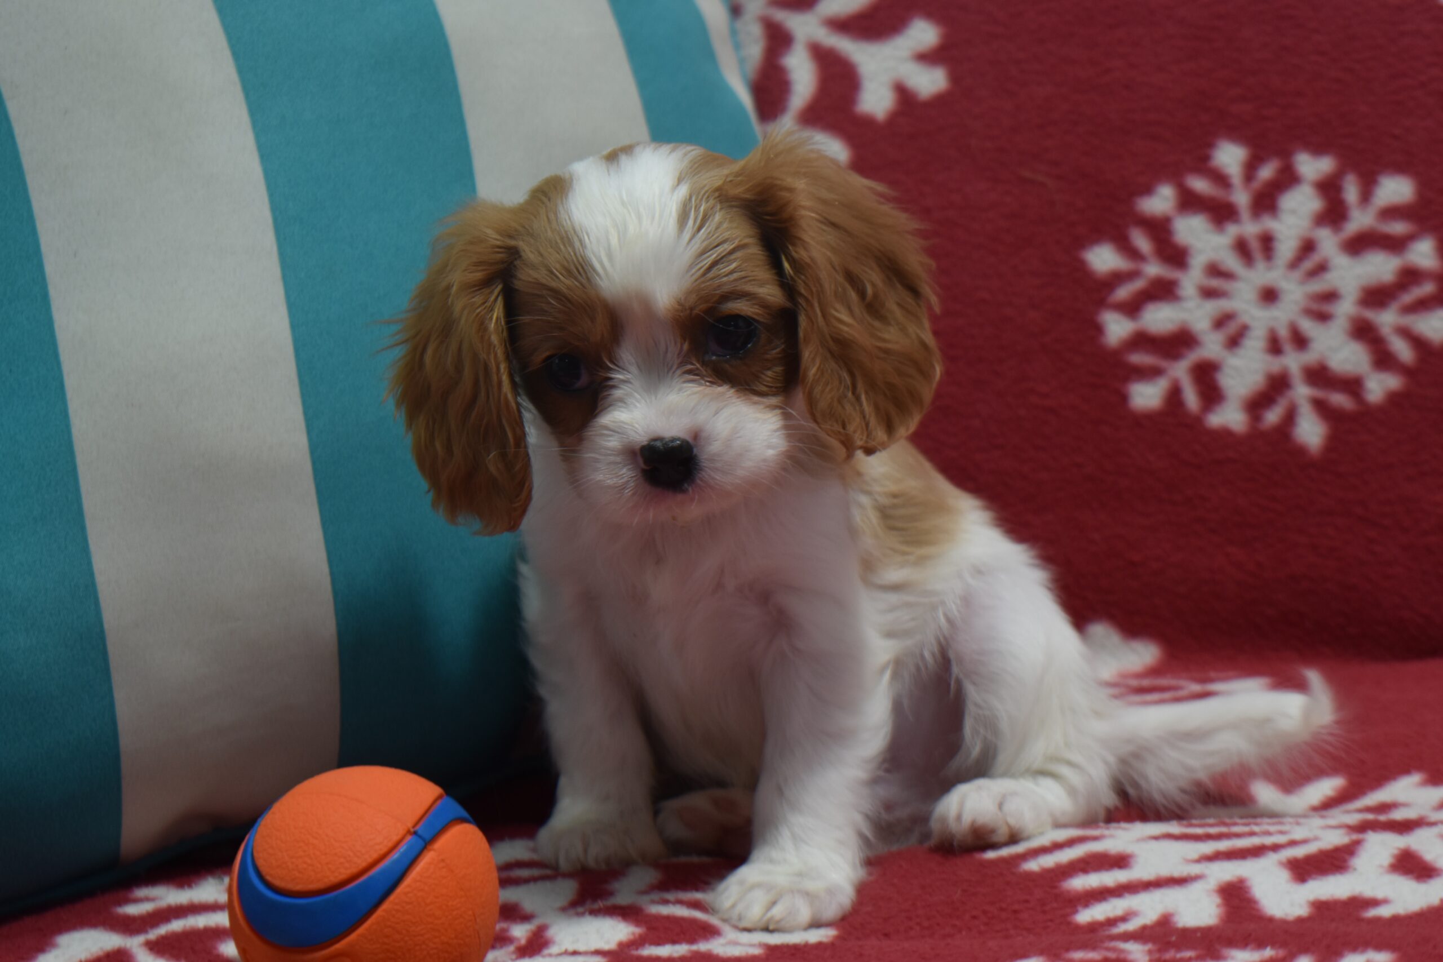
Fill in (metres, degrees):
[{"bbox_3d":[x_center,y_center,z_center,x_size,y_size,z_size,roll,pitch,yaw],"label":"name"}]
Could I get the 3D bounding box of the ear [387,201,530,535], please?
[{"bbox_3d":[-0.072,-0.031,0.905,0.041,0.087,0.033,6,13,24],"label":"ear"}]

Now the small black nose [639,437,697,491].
[{"bbox_3d":[-0.014,-0.005,0.863,0.015,0.013,0.011,-9,14,9],"label":"small black nose"}]

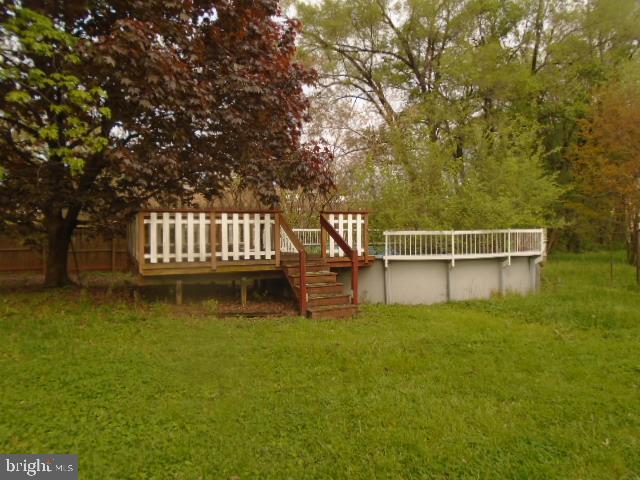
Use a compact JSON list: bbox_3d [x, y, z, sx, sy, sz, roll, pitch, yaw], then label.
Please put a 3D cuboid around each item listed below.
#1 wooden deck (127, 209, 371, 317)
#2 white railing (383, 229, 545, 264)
[{"bbox_3d":[-1.956,0.398,11.562,4.777,2.049,6.501,-1,1,-24],"label":"wooden deck"},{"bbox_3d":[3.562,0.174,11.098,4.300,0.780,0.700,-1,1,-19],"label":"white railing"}]

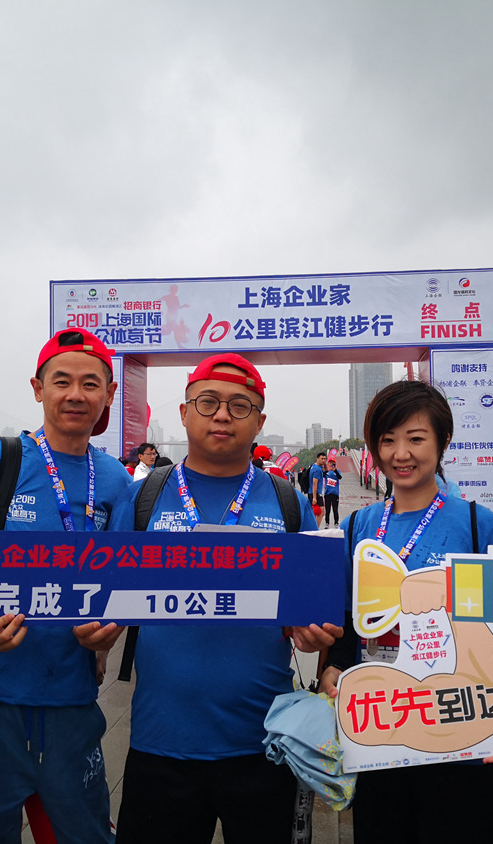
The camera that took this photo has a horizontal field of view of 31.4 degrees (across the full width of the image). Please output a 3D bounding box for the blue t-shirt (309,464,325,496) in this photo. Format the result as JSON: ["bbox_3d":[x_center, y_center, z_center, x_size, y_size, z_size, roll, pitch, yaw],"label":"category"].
[{"bbox_3d":[1.539,1.264,19.300,0.330,0.680,0.470,-1,-3,-3],"label":"blue t-shirt"}]

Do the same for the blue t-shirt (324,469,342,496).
[{"bbox_3d":[2.090,1.462,21.200,0.460,0.680,0.290,-1,-3,3],"label":"blue t-shirt"}]

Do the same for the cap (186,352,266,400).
[{"bbox_3d":[-0.040,-0.080,1.920,0.170,0.130,0.250,6,-13,-2],"label":"cap"}]

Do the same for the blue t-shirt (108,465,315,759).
[{"bbox_3d":[-0.074,0.392,1.930,0.490,0.650,0.320,-1,-3,0],"label":"blue t-shirt"}]

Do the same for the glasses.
[{"bbox_3d":[-0.046,-0.024,1.945,0.148,0.048,0.135,5,-6,2],"label":"glasses"}]

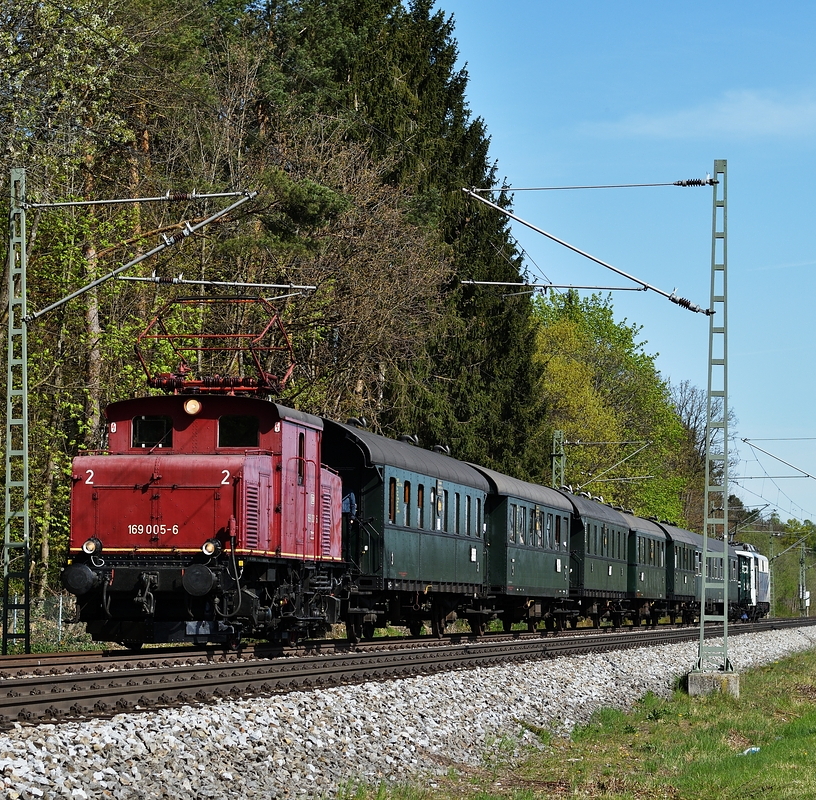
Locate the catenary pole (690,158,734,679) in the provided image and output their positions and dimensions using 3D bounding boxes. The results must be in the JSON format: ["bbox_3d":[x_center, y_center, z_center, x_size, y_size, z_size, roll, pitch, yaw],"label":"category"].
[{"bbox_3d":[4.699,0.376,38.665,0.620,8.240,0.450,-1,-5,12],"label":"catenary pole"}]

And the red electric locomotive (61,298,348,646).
[{"bbox_3d":[-2.965,1.107,38.945,2.750,5.500,7.800,-1,-5,12],"label":"red electric locomotive"}]

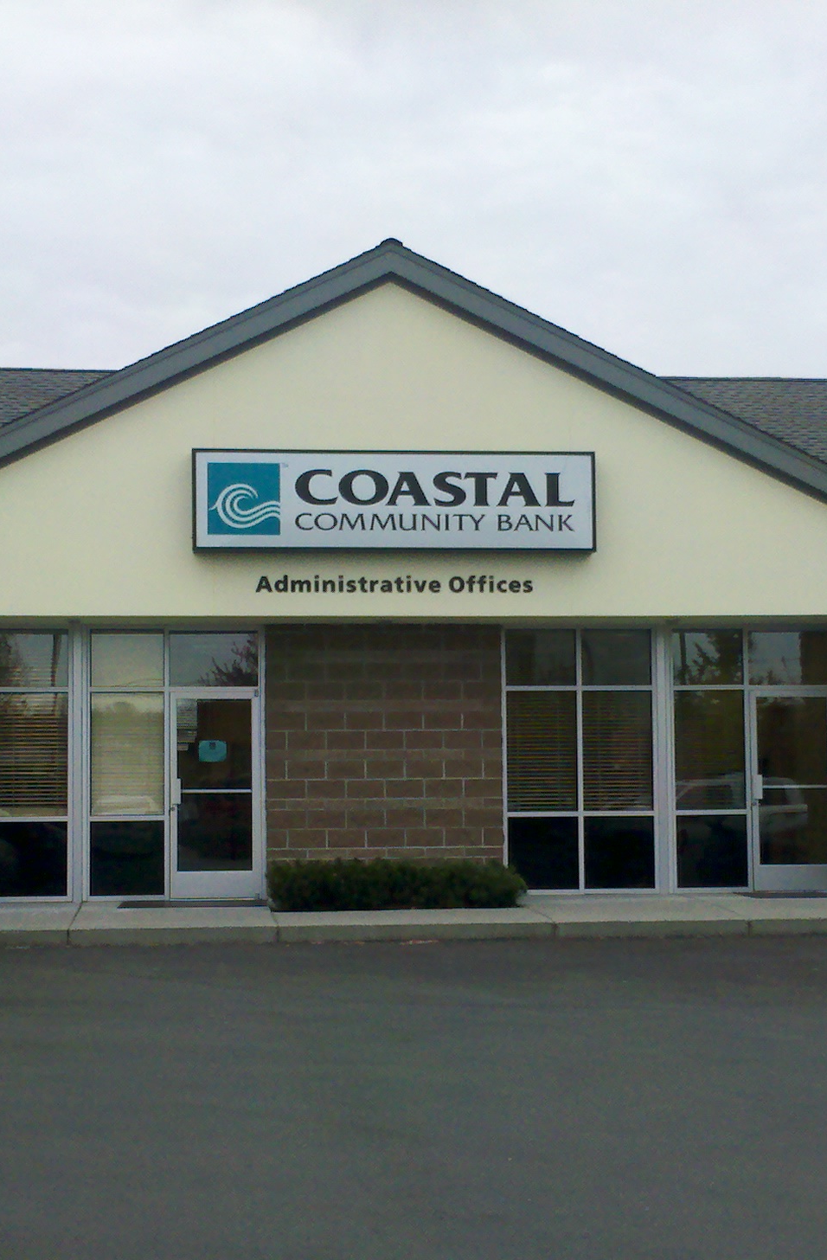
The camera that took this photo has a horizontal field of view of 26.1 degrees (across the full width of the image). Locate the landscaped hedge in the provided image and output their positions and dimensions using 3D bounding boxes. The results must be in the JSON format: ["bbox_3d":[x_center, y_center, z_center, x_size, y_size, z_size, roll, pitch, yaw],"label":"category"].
[{"bbox_3d":[-0.179,2.493,17.684,2.560,0.470,0.900,0,-4,-6],"label":"landscaped hedge"}]

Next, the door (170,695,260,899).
[{"bbox_3d":[-2.034,1.700,18.276,0.920,2.130,0.100,0,-4,-6],"label":"door"}]

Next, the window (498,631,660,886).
[{"bbox_3d":[1.733,1.360,18.620,1.653,2.736,0.140,0,-4,-5],"label":"window"}]

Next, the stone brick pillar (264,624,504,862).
[{"bbox_3d":[-0.318,1.330,18.522,2.471,2.755,0.300,0,-4,-5],"label":"stone brick pillar"}]

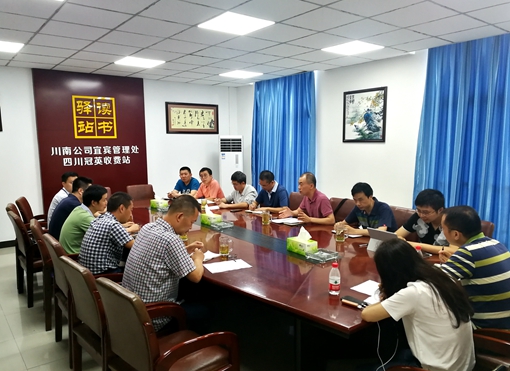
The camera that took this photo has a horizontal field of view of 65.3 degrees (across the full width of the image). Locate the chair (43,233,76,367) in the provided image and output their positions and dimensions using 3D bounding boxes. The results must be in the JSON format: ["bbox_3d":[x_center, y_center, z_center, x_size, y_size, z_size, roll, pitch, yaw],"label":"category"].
[{"bbox_3d":[-1.304,0.824,3.137,0.580,0.940,0.570,-6,8,-39],"label":"chair"}]

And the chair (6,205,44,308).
[{"bbox_3d":[-2.220,0.709,4.217,0.580,0.940,0.570,-6,9,-40],"label":"chair"}]

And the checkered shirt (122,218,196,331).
[{"bbox_3d":[-0.638,0.566,2.574,0.470,0.670,0.500,-5,8,-35],"label":"checkered shirt"}]

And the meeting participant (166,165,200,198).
[{"bbox_3d":[-1.074,0.289,6.546,0.520,1.220,0.680,2,7,21],"label":"meeting participant"}]

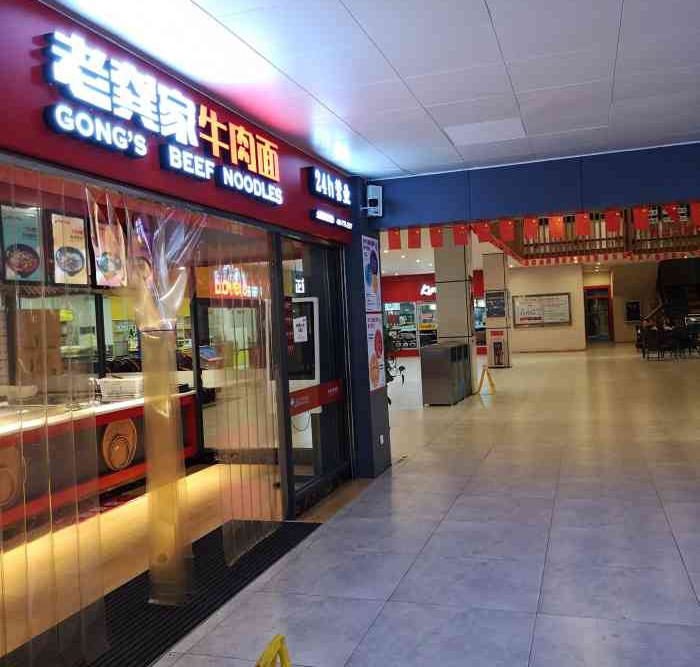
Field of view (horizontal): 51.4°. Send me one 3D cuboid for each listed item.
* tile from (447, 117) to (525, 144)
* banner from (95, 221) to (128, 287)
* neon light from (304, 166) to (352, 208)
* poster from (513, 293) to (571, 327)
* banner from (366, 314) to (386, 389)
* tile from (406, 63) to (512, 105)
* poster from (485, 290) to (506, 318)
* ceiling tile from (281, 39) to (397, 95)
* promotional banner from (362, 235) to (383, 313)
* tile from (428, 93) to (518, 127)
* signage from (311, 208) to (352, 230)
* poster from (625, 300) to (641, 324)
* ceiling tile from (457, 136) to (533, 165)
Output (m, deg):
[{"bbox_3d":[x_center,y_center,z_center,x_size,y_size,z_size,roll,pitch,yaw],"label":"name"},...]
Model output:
[{"bbox_3d":[1.063,-1.586,5.655,0.600,0.030,0.600,-2,1,18],"label":"tile"},{"bbox_3d":[-2.258,-0.746,6.912,0.020,0.591,0.425,-2,1,18],"label":"banner"},{"bbox_3d":[-0.168,-1.280,6.518,0.060,0.255,0.980,-2,1,18],"label":"neon light"},{"bbox_3d":[7.280,-0.856,27.611,2.097,1.201,0.050,-2,1,18],"label":"poster"},{"bbox_3d":[0.275,0.184,7.425,0.015,0.750,0.560,-2,1,18],"label":"banner"},{"bbox_3d":[0.687,-1.539,4.510,0.590,0.020,0.590,-2,1,18],"label":"tile"},{"bbox_3d":[4.167,-0.819,20.774,0.515,0.699,0.030,-2,1,18],"label":"poster"},{"bbox_3d":[-0.057,-1.502,4.118,0.600,0.030,0.600,-2,1,18],"label":"ceiling tile"},{"bbox_3d":[0.237,-0.595,7.404,0.015,0.740,0.560,-2,1,18],"label":"promotional banner"},{"bbox_3d":[0.870,-1.556,5.081,0.590,0.020,0.590,-2,1,18],"label":"tile"},{"bbox_3d":[-0.154,-1.008,6.533,0.055,0.090,1.000,-2,1,18],"label":"signage"},{"bbox_3d":[13.197,-1.028,34.000,0.720,1.080,0.030,-2,1,18],"label":"poster"},{"bbox_3d":[1.248,-1.606,6.228,0.600,0.030,0.600,-2,1,18],"label":"ceiling tile"}]

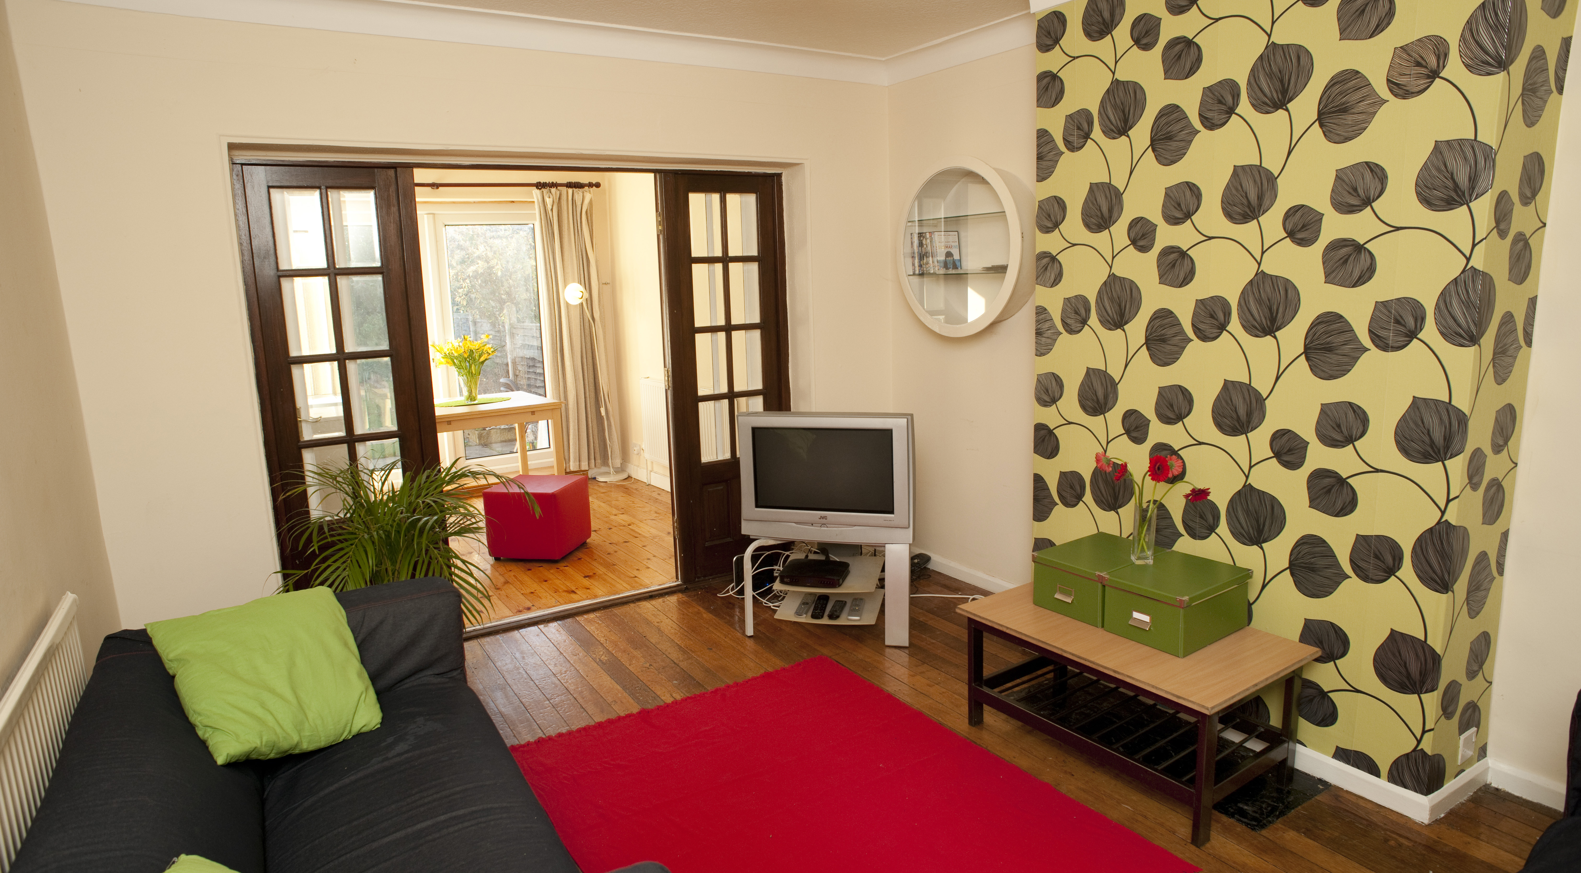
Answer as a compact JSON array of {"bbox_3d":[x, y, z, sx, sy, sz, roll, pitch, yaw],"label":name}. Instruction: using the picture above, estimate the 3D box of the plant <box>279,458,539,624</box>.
[{"bbox_3d":[-1.337,0.527,3.180,0.860,0.930,0.820,-8,12,-31],"label":"plant"}]

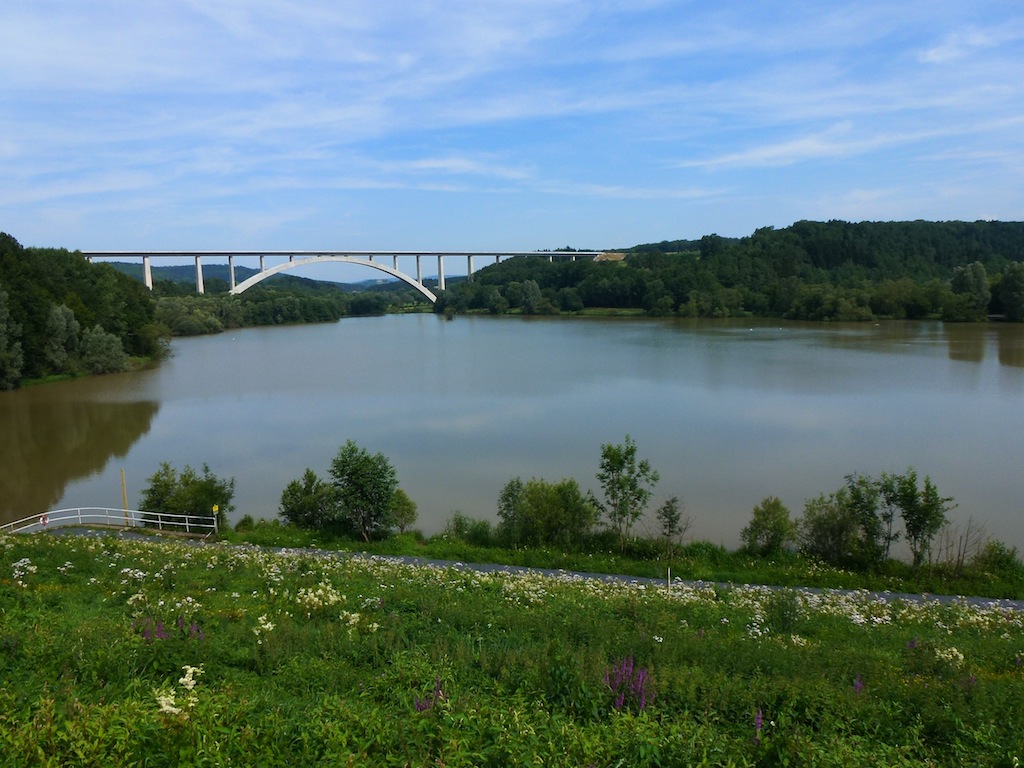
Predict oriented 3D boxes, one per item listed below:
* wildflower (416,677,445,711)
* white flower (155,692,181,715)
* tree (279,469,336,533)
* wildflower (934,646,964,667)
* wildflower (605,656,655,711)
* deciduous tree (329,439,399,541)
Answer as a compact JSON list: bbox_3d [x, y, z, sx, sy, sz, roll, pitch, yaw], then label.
[{"bbox_3d":[-0.818,3.080,7.335,0.298,0.375,0.238,-1,7,-7],"label":"wildflower"},{"bbox_3d":[-2.981,2.765,6.400,0.225,0.194,0.180,-3,8,-26],"label":"white flower"},{"bbox_3d":[-14.141,7.921,50.882,4.190,4.267,3.981,-2,7,-16],"label":"tree"},{"bbox_3d":[7.513,4.680,12.700,0.515,0.329,0.412,4,8,32],"label":"wildflower"},{"bbox_3d":[1.381,3.519,8.690,0.588,0.600,0.470,1,7,9],"label":"wildflower"},{"bbox_3d":[-9.766,6.941,48.227,4.565,6.811,4.337,-1,7,-12],"label":"deciduous tree"}]

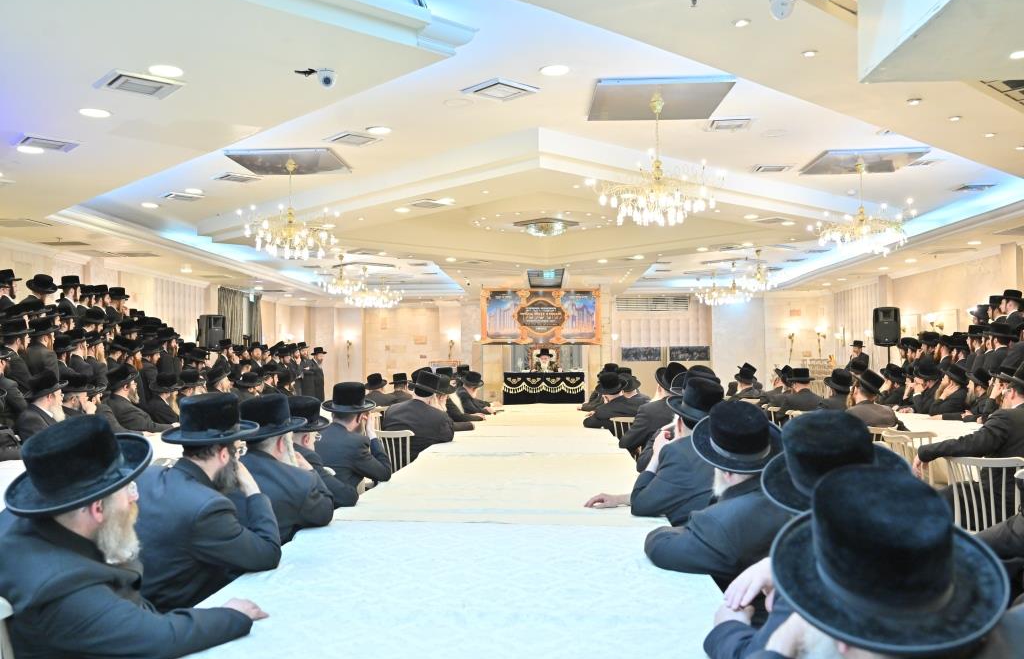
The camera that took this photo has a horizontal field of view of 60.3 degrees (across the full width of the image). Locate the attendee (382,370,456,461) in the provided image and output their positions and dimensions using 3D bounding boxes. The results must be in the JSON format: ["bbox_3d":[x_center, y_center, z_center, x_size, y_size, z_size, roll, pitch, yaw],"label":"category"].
[{"bbox_3d":[-0.840,1.092,8.325,0.600,1.400,0.800,-1,-3,32],"label":"attendee"}]

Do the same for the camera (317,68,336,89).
[{"bbox_3d":[-1.053,-1.422,5.004,0.110,0.095,0.110,0,-2,-12],"label":"camera"}]

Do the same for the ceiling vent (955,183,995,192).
[{"bbox_3d":[5.531,-1.684,10.534,0.400,0.040,0.400,0,-2,4],"label":"ceiling vent"}]

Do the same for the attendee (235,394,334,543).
[{"bbox_3d":[-1.111,0.952,4.050,0.780,1.340,0.570,1,-2,-35],"label":"attendee"}]

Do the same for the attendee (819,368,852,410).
[{"bbox_3d":[4.097,1.190,11.065,0.520,1.340,0.720,1,-2,-15],"label":"attendee"}]

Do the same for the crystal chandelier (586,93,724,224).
[{"bbox_3d":[1.209,-1.408,7.380,1.080,1.120,1.080,0,-2,0],"label":"crystal chandelier"}]

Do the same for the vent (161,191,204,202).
[{"bbox_3d":[-4.663,-1.889,12.471,0.480,0.060,0.480,2,-3,-41],"label":"vent"}]

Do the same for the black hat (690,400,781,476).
[{"bbox_3d":[0.896,0.435,3.518,0.360,0.165,0.385,2,18,0],"label":"black hat"}]

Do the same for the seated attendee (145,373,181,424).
[{"bbox_3d":[-3.720,1.158,9.818,0.850,1.380,0.660,1,-2,-28],"label":"seated attendee"}]

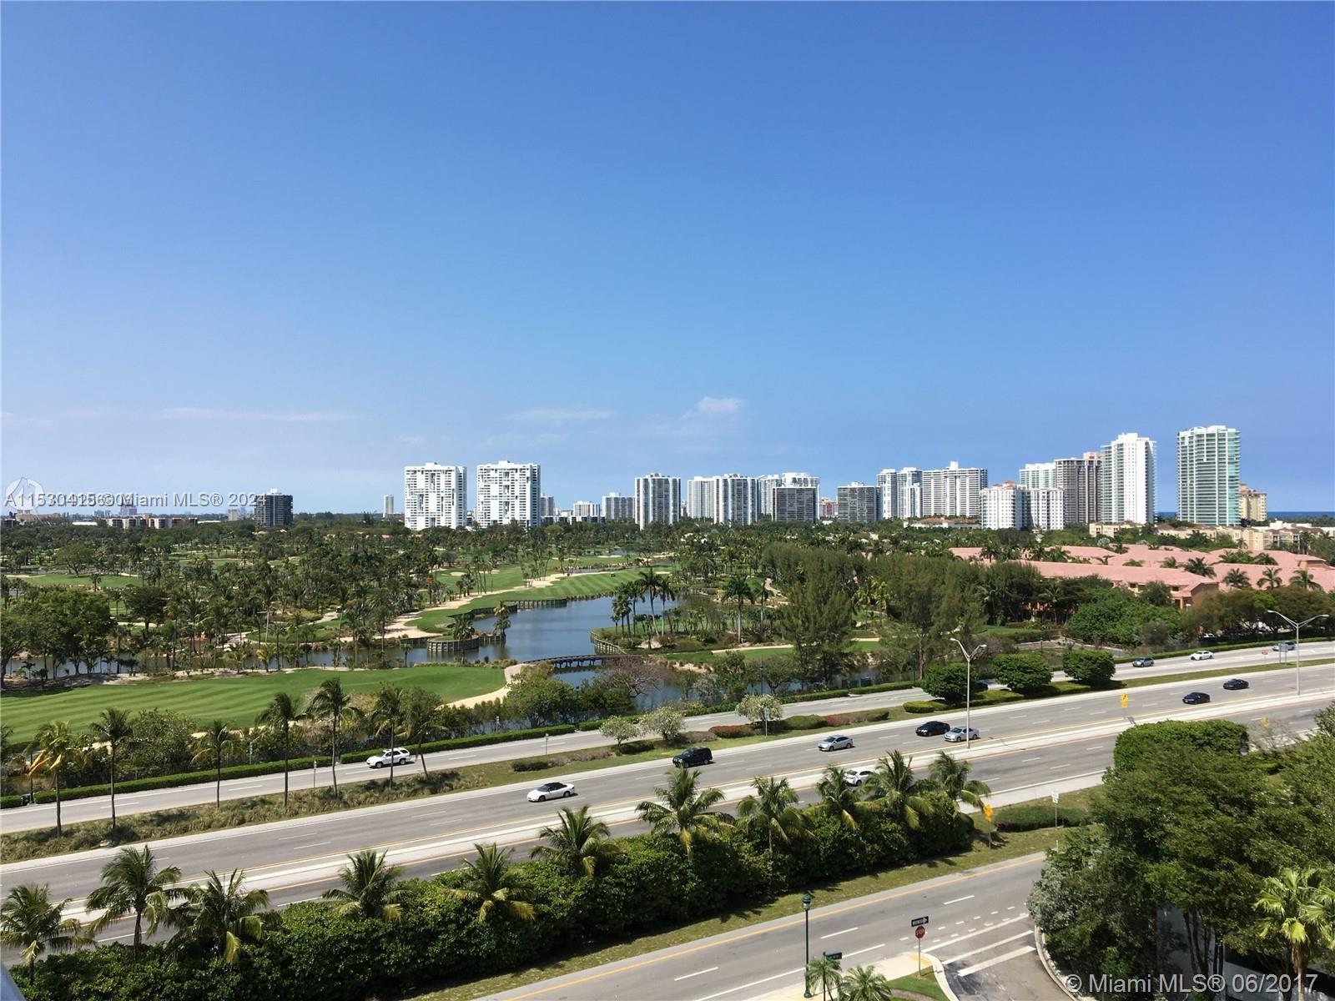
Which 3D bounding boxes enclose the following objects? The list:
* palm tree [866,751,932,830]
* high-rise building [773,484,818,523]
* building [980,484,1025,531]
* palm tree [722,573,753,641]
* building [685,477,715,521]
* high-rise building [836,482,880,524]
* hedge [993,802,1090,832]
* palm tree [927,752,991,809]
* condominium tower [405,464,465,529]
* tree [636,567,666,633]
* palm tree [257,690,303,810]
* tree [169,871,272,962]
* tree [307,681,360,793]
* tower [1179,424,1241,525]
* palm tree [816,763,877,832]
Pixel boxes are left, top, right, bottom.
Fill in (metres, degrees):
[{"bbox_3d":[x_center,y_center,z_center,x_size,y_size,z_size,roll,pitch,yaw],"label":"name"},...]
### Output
[{"bbox_3d":[19.877,25.775,96.475,5.500,8.070,5.500,0,-1,0],"label":"palm tree"},{"bbox_3d":[147.122,12.057,1289.941,48.000,56.000,24.000,0,-1,0],"label":"high-rise building"},{"bbox_3d":[265.326,11.257,884.931,28.000,50.000,22.000,0,-1,37],"label":"building"},{"bbox_3d":[15.188,23.416,243.803,6.400,15.400,6.400,0,-1,0],"label":"palm tree"},{"bbox_3d":[55.059,3.765,1640.000,52.000,76.353,25.000,0,0,-10],"label":"building"},{"bbox_3d":[248.990,8.380,1454.980,51.000,63.500,20.000,0,-1,33],"label":"high-rise building"},{"bbox_3d":[33.950,28.860,101.670,8.300,1.100,3.600,0,0,-15],"label":"hedge"},{"bbox_3d":[26.137,26.305,100.662,5.650,7.060,5.650,0,-1,0],"label":"palm tree"},{"bbox_3d":[-247.480,-0.220,1190.040,53.000,76.500,36.000,0,0,6],"label":"condominium tower"},{"bbox_3d":[-3.543,23.720,262.000,6.600,16.166,6.400,0,0,0],"label":"tree"},{"bbox_3d":[-37.230,24.020,107.280,4.610,10.860,4.610,0,0,0],"label":"palm tree"},{"bbox_3d":[-26.436,25.831,66.000,5.900,8.147,5.800,0,0,-22],"label":"tree"},{"bbox_3d":[-33.590,23.800,112.380,5.040,11.380,5.040,0,0,0],"label":"tree"},{"bbox_3d":[478.240,-14.300,990.140,43.000,101.500,33.000,0,0,10],"label":"tower"},{"bbox_3d":[14.758,25.913,92.816,5.210,7.750,5.210,0,-1,0],"label":"palm tree"}]

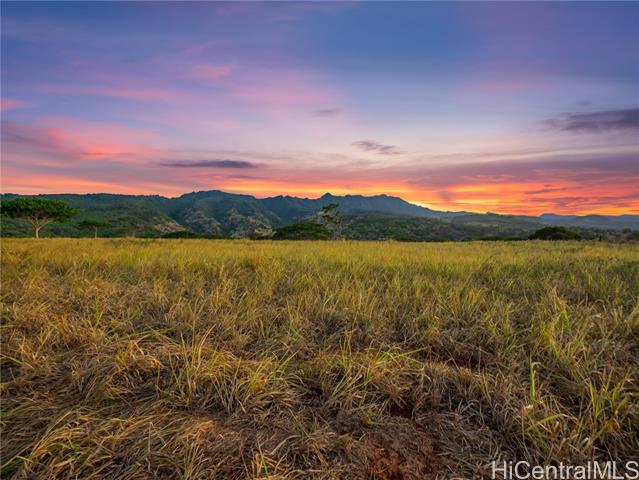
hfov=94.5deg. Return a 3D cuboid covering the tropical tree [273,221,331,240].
[{"bbox_3d":[-4.030,-2.070,68.000,13.030,4.830,11.000,0,0,0],"label":"tropical tree"}]

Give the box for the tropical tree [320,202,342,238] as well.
[{"bbox_3d":[2.740,-4.020,66.000,4.940,8.490,4.600,0,0,0],"label":"tropical tree"}]

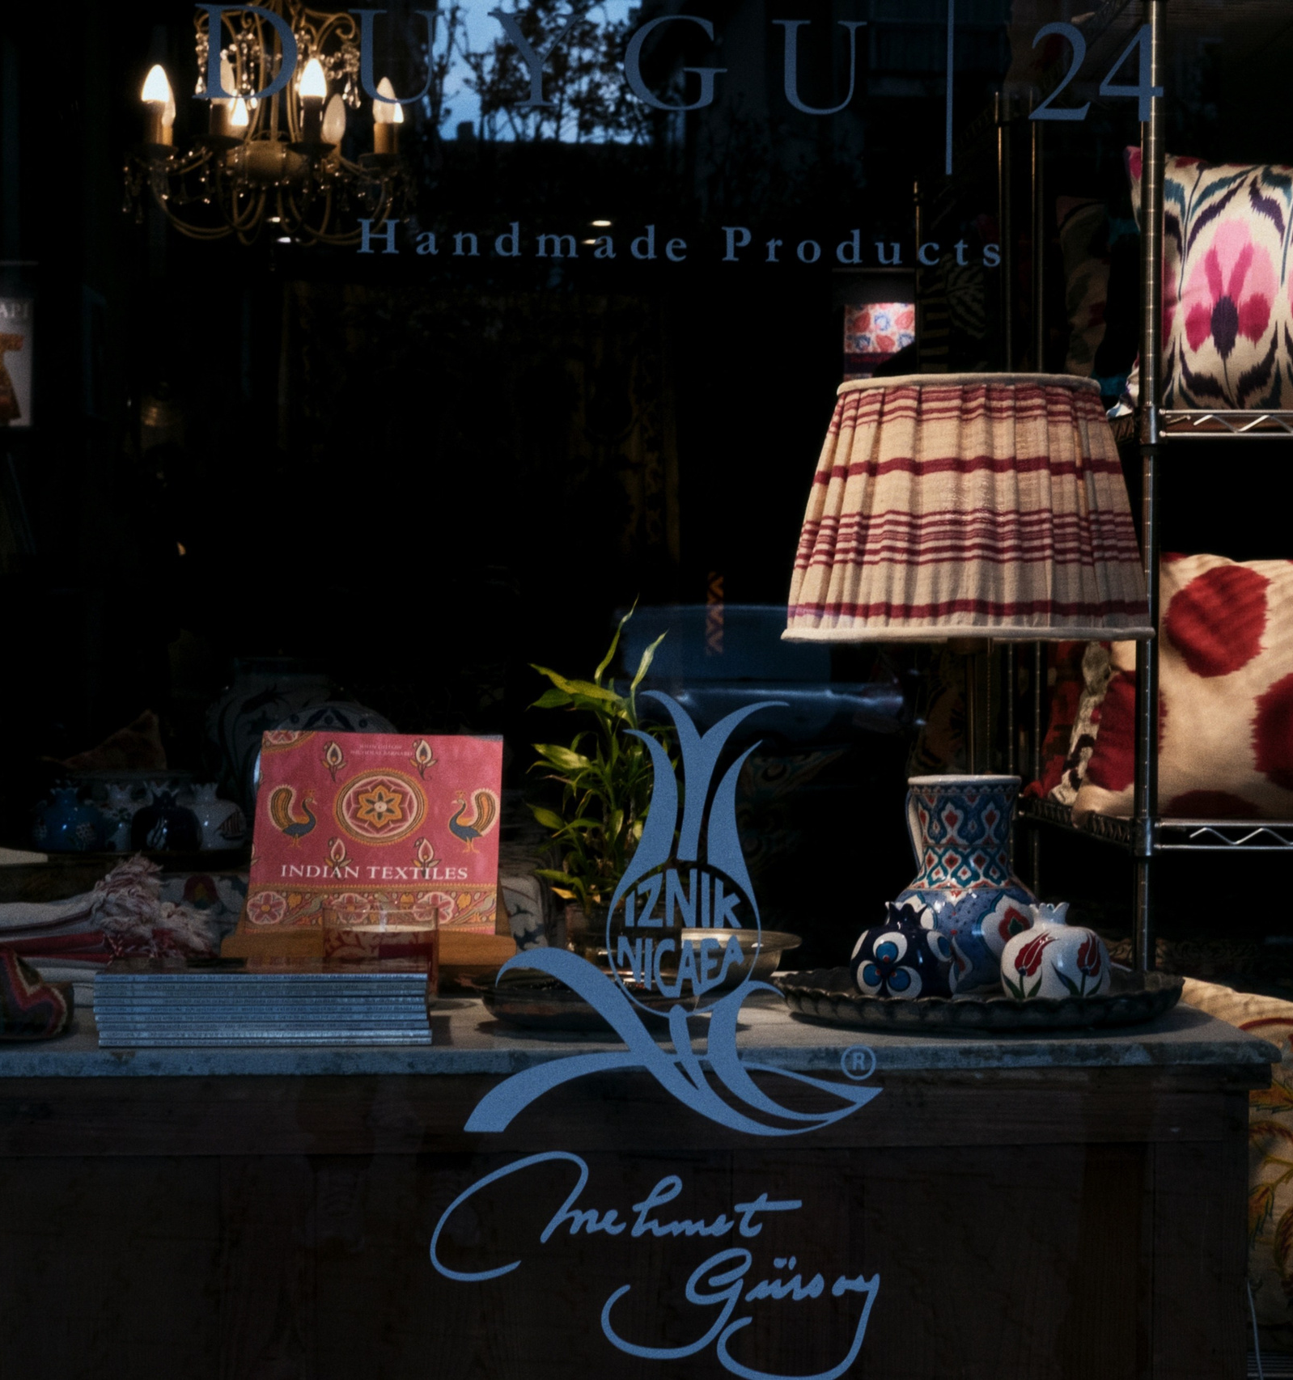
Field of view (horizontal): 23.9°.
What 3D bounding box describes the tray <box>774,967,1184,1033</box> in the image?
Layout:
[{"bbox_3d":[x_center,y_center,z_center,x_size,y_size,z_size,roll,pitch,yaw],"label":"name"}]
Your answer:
[{"bbox_3d":[0.305,0.278,2.800,0.376,0.032,0.330,0,1,-3],"label":"tray"}]

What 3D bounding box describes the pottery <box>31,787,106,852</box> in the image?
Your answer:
[{"bbox_3d":[-0.664,0.149,3.500,0.082,0.076,0.082,0,1,-3],"label":"pottery"}]

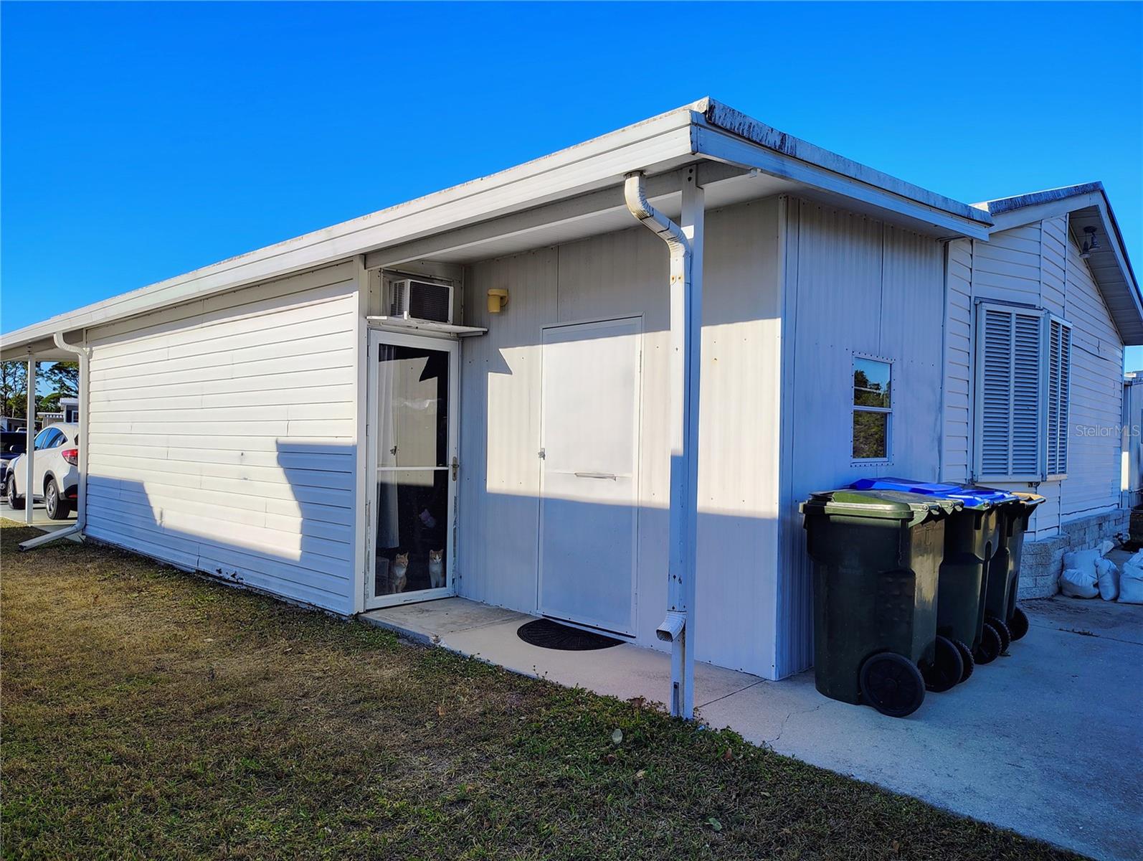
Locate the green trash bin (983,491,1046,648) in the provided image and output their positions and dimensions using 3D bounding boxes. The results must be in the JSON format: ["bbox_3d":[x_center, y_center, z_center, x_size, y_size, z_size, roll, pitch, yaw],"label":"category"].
[{"bbox_3d":[2.679,0.880,5.336,0.865,1.087,0.681,0,-1,44],"label":"green trash bin"}]

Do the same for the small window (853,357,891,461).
[{"bbox_3d":[2.016,-0.133,5.337,0.066,0.681,0.616,0,-1,44],"label":"small window"}]

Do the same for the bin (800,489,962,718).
[{"bbox_3d":[1.615,0.855,4.234,0.838,1.074,0.681,0,-1,44],"label":"bin"}]

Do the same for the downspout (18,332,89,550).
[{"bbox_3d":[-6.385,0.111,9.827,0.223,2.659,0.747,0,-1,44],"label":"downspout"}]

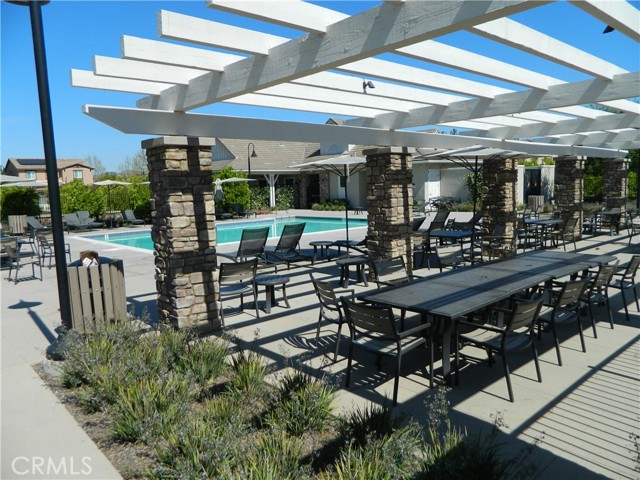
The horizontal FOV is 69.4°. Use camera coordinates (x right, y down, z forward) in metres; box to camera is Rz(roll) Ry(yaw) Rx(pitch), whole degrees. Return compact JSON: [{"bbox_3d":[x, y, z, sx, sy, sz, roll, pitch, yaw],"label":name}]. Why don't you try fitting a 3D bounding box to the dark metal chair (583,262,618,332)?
[{"bbox_3d":[3.347,0.697,5.826,0.590,0.880,0.590,-7,10,-40],"label":"dark metal chair"}]

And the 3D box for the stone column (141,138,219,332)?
[{"bbox_3d":[-1.784,-0.053,6.107,0.693,2.491,0.693,-7,8,-40],"label":"stone column"}]

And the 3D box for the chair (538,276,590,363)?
[{"bbox_3d":[2.416,0.773,4.824,0.580,0.850,0.575,-7,8,-40],"label":"chair"}]

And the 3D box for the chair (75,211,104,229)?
[{"bbox_3d":[-11.248,-0.945,22.491,1.900,0.950,0.680,4,9,40],"label":"chair"}]

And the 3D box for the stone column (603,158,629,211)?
[{"bbox_3d":[10.771,-1.695,16.869,0.680,2.480,0.680,-7,10,-40],"label":"stone column"}]

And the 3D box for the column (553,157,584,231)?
[{"bbox_3d":[7.568,-1.257,14.035,0.693,2.491,0.693,-7,8,-40],"label":"column"}]

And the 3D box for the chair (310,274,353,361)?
[{"bbox_3d":[0.294,0.844,5.330,0.590,0.870,0.590,-4,7,-20],"label":"chair"}]

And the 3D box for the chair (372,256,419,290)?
[{"bbox_3d":[1.092,0.710,6.022,0.590,0.880,0.590,-7,10,-40],"label":"chair"}]

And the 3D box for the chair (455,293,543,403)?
[{"bbox_3d":[1.709,0.926,4.324,0.590,0.870,0.590,-8,9,-41],"label":"chair"}]

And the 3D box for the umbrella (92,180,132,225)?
[{"bbox_3d":[-9.375,-1.561,20.650,1.750,2.180,1.750,-7,10,-40],"label":"umbrella"}]

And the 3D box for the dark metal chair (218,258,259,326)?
[{"bbox_3d":[-1.235,0.705,6.543,0.580,0.850,0.575,-7,8,-36],"label":"dark metal chair"}]

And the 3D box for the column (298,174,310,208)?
[{"bbox_3d":[-1.136,-3.202,30.280,0.620,2.360,0.620,-7,10,-40],"label":"column"}]

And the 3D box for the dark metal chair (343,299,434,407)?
[{"bbox_3d":[0.603,0.912,4.130,0.575,0.850,0.580,-8,8,-41],"label":"dark metal chair"}]

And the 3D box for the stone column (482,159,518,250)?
[{"bbox_3d":[4.440,-0.830,11.426,0.680,2.500,0.680,-8,9,-41],"label":"stone column"}]

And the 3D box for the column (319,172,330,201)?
[{"bbox_3d":[0.365,-4.078,38.959,0.680,3.050,0.680,-7,8,-40],"label":"column"}]

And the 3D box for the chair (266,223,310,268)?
[{"bbox_3d":[-0.962,0.067,10.773,0.680,0.980,1.900,-7,10,-40],"label":"chair"}]

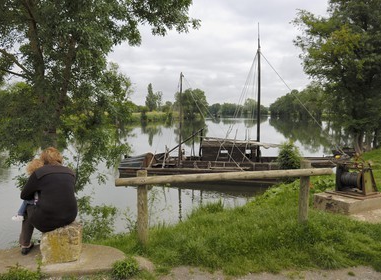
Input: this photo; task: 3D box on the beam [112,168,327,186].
[{"bbox_3d":[0.595,0.462,3.983,3.016,0.100,0.100,0,5,-19],"label":"beam"}]

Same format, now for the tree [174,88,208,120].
[{"bbox_3d":[0.536,-19.017,169.009,17.500,17.200,16.500,0,5,0],"label":"tree"}]

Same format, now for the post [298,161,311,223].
[{"bbox_3d":[1.619,0.730,4.472,0.120,0.890,0.120,-2,5,-19],"label":"post"}]

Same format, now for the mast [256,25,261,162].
[{"bbox_3d":[3.605,-2.308,16.667,0.150,7.492,0.150,0,5,6],"label":"mast"}]

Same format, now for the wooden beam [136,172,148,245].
[{"bbox_3d":[-0.558,0.793,3.712,0.120,0.890,0.120,-2,5,-19],"label":"wooden beam"}]

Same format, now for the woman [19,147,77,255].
[{"bbox_3d":[-1.560,0.663,3.526,0.480,1.170,0.640,-4,6,-43],"label":"woman"}]

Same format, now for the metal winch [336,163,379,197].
[{"bbox_3d":[2.903,0.653,5.525,0.480,0.510,0.480,-3,6,-35],"label":"metal winch"}]

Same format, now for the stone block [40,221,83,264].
[{"bbox_3d":[-1.368,1.082,3.435,0.380,0.350,0.360,-1,5,-13],"label":"stone block"}]

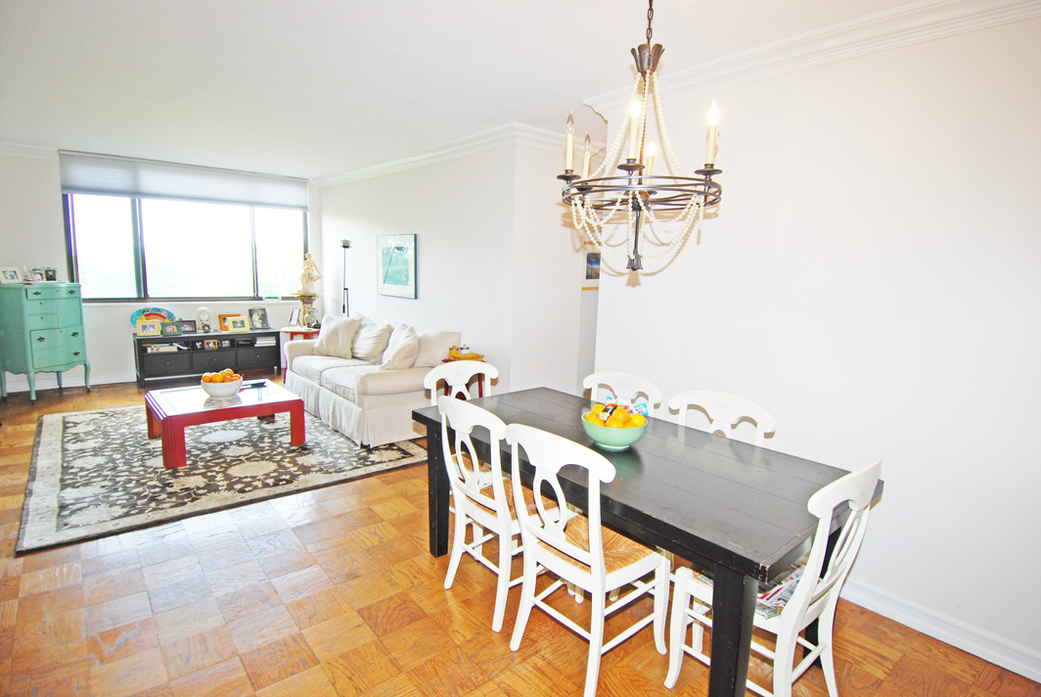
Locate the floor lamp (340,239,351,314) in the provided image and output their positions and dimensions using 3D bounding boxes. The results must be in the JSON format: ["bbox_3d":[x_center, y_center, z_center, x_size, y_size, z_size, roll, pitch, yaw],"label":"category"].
[{"bbox_3d":[-2.110,-0.442,6.315,0.250,1.720,0.250,-6,12,-40],"label":"floor lamp"}]

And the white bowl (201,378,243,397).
[{"bbox_3d":[-2.452,0.317,4.264,0.300,0.124,0.300,-6,12,-40],"label":"white bowl"}]

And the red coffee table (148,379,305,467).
[{"bbox_3d":[-2.418,0.557,4.271,0.970,0.370,0.960,-6,12,-40],"label":"red coffee table"}]

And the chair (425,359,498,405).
[{"bbox_3d":[-0.191,0.561,2.914,0.505,0.945,0.520,-6,12,-40],"label":"chair"}]

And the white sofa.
[{"bbox_3d":[-1.551,0.180,5.148,0.900,0.900,2.240,-6,12,-40],"label":"white sofa"}]

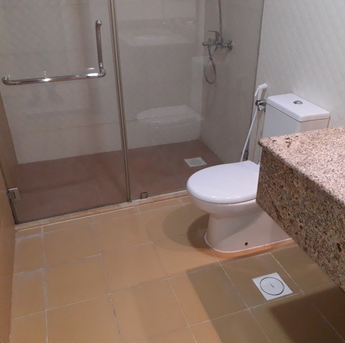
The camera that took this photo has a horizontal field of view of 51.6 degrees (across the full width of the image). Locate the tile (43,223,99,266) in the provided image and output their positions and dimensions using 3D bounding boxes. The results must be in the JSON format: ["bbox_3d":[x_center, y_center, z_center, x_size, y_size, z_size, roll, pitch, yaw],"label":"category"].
[{"bbox_3d":[-0.595,0.427,2.097,0.302,0.013,0.302,-10,31,-16],"label":"tile"}]

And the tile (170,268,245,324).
[{"bbox_3d":[0.170,0.607,1.762,0.302,0.013,0.302,-10,31,-16],"label":"tile"}]

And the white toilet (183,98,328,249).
[{"bbox_3d":[0.397,0.042,1.943,0.667,0.788,0.347,-10,31,-16],"label":"white toilet"}]

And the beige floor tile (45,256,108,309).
[{"bbox_3d":[-0.499,0.567,1.847,0.302,0.013,0.302,-10,31,-16],"label":"beige floor tile"}]

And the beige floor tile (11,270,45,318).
[{"bbox_3d":[-0.715,0.604,1.785,0.154,0.013,0.302,-10,31,-16],"label":"beige floor tile"}]

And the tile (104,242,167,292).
[{"bbox_3d":[-0.212,0.517,1.929,0.302,0.013,0.302,-10,31,-16],"label":"tile"}]

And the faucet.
[{"bbox_3d":[0.306,-0.934,2.564,0.163,0.127,0.205,-10,31,-16],"label":"faucet"}]

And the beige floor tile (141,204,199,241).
[{"bbox_3d":[-0.022,0.327,2.261,0.302,0.013,0.302,-10,31,-16],"label":"beige floor tile"}]

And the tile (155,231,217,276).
[{"bbox_3d":[0.074,0.467,2.011,0.302,0.013,0.302,-10,31,-16],"label":"tile"}]

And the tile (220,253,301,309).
[{"bbox_3d":[0.456,0.558,1.844,0.302,0.013,0.302,-10,31,-16],"label":"tile"}]

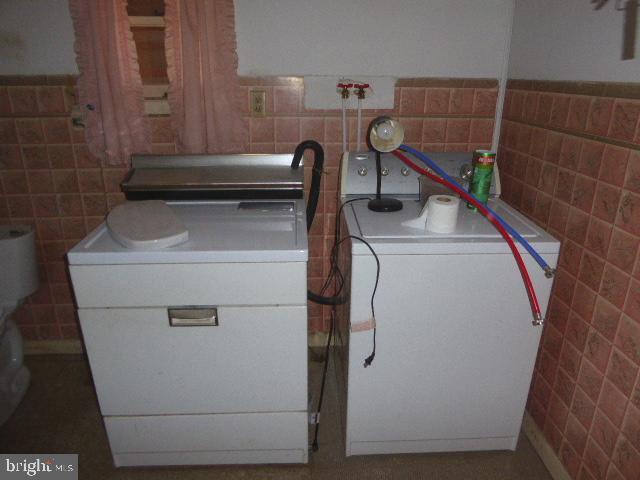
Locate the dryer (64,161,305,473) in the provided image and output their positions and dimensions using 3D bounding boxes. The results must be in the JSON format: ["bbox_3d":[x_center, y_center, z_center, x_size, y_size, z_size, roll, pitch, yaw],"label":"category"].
[{"bbox_3d":[-0.425,0.241,1.820,0.737,1.060,0.693,-1,20,-3],"label":"dryer"}]

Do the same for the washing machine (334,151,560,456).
[{"bbox_3d":[0.427,0.227,1.867,0.689,1.066,0.663,0,20,-2],"label":"washing machine"}]

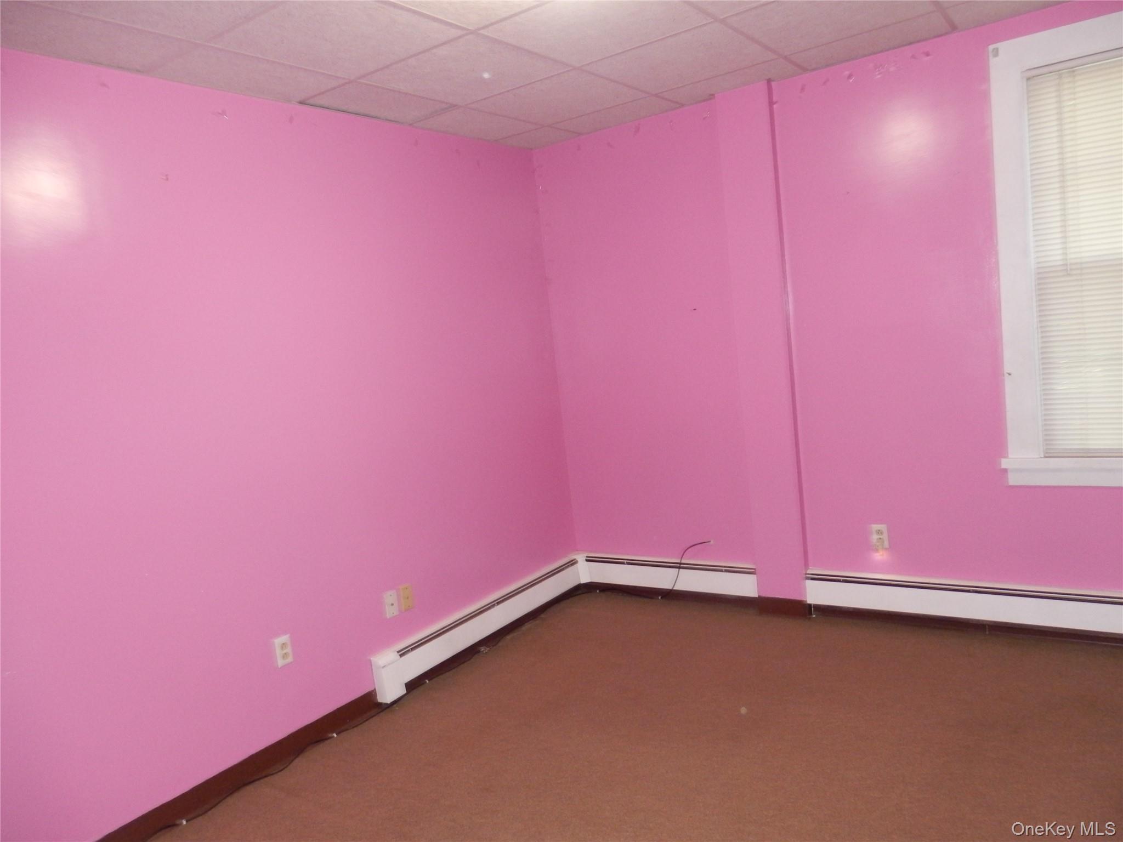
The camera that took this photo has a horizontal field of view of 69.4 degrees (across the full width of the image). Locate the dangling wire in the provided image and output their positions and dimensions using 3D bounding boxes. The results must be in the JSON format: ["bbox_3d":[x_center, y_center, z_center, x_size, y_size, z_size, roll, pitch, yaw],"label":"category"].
[{"bbox_3d":[0.644,0.810,4.339,0.350,0.360,0.100,-2,8,36],"label":"dangling wire"}]

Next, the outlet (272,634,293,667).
[{"bbox_3d":[-1.078,0.900,3.167,0.012,0.114,0.070,-2,8,36],"label":"outlet"}]

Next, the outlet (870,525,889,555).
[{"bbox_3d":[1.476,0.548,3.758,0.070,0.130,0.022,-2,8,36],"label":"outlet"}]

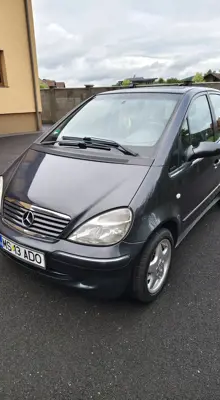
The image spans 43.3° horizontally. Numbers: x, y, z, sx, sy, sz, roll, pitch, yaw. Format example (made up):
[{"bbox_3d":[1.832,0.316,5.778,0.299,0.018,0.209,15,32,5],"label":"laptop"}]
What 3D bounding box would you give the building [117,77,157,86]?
[{"bbox_3d":[5.698,-23.465,60.366,10.000,5.872,9.000,1,20,5],"label":"building"}]

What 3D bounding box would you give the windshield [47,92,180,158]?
[{"bbox_3d":[0.037,-0.769,2.653,1.270,0.120,0.994,13,54,33],"label":"windshield"}]

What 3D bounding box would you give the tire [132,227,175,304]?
[{"bbox_3d":[0.310,0.484,2.148,0.195,0.578,0.578,13,24,33],"label":"tire"}]

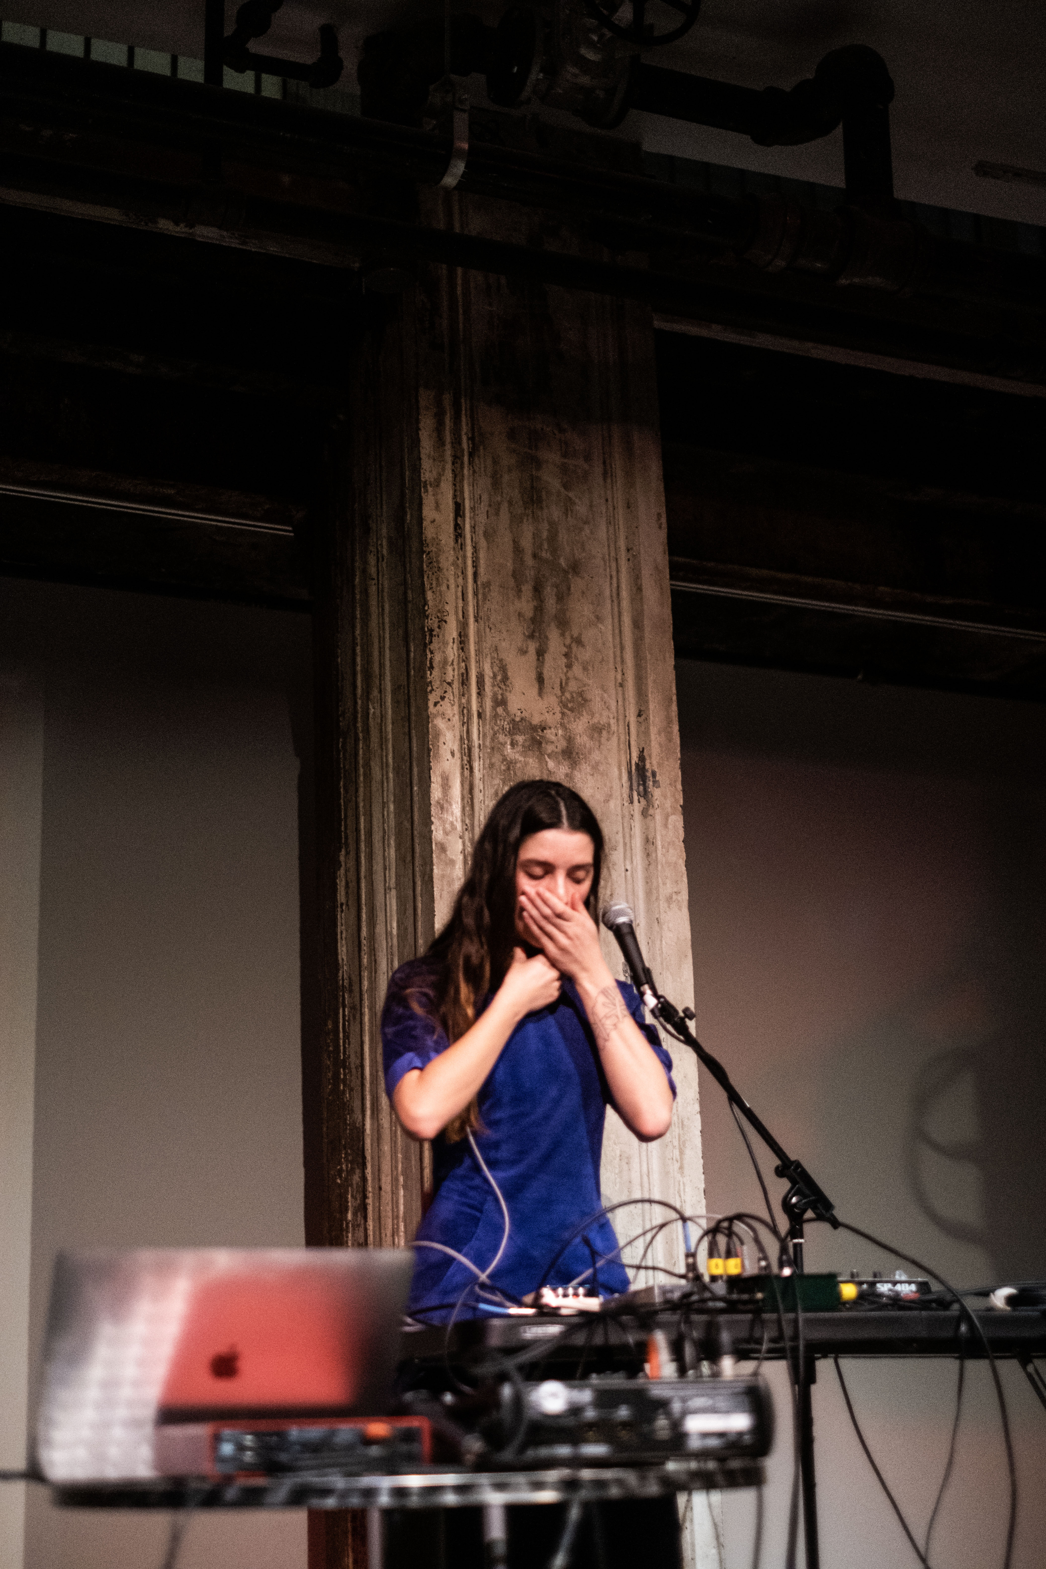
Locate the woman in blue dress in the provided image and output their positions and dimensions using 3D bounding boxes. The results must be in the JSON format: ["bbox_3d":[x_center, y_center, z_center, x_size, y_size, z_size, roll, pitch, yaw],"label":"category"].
[{"bbox_3d":[0.019,0.766,3.387,0.460,1.630,0.340,4,-18,-19],"label":"woman in blue dress"}]

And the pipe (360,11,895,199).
[{"bbox_3d":[0.208,-1.334,4.466,1.075,0.395,0.350,6,-19,-24],"label":"pipe"}]

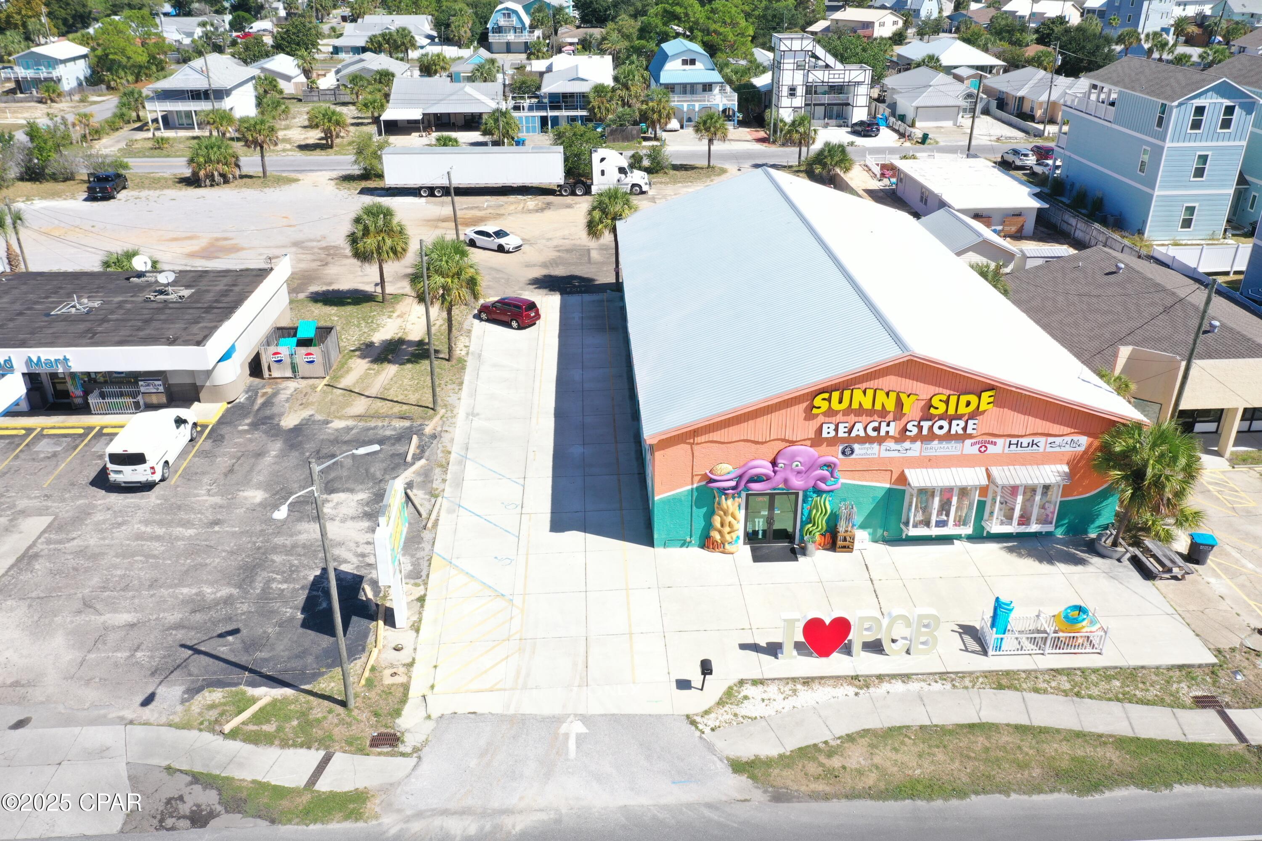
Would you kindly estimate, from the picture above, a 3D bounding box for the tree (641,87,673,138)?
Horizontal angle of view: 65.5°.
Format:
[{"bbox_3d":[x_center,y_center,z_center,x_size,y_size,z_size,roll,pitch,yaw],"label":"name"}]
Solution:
[{"bbox_3d":[2.835,-34.640,110.768,3.700,5.750,3.700,-2,27,-2],"label":"tree"}]

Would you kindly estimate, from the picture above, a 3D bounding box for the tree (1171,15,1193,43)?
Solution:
[{"bbox_3d":[108.415,-77.065,193.631,4.600,5.800,4.600,-2,27,-2],"label":"tree"}]

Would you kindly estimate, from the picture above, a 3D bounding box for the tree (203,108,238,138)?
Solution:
[{"bbox_3d":[-48.043,-34.645,114.794,4.100,3.400,4.100,-2,27,-2],"label":"tree"}]

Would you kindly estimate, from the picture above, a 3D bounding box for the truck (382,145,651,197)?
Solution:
[{"bbox_3d":[-10.244,-22.830,89.964,24.000,4.080,2.650,0,27,0],"label":"truck"}]

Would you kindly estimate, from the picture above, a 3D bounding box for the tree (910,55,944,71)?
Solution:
[{"bbox_3d":[44.290,-51.744,146.711,4.870,5.270,4.870,-1,27,-2],"label":"tree"}]

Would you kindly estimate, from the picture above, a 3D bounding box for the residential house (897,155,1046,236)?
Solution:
[{"bbox_3d":[28.212,-18.997,83.228,7.900,2.700,17.400,-2,27,-2],"label":"residential house"}]

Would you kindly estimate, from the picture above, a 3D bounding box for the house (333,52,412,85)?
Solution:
[{"bbox_3d":[-40.121,-53.880,151.891,11.500,4.200,18.700,-2,27,-2],"label":"house"}]

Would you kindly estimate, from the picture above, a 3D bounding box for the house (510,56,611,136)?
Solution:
[{"bbox_3d":[-8.309,-40.806,122.497,12.600,6.300,22.000,-2,27,-2],"label":"house"}]

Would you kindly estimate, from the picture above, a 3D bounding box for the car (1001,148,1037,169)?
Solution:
[{"bbox_3d":[39.252,-26.757,99.483,1.930,1.740,4.950,-2,27,-2],"label":"car"}]

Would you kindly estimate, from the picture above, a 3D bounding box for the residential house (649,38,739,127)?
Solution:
[{"bbox_3d":[7.542,-41.874,121.602,10.000,8.900,13.800,-1,27,-1],"label":"residential house"}]

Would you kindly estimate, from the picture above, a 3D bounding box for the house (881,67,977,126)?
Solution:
[{"bbox_3d":[39.720,-43.176,129.753,11.860,5.070,22.710,-1,27,-2],"label":"house"}]

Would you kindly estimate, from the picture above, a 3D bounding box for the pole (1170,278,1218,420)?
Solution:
[{"bbox_3d":[22.785,-1.335,40.426,0.300,9.400,0.300,-1,27,-3],"label":"pole"}]

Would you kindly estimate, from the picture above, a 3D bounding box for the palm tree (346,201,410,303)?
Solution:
[{"bbox_3d":[-16.160,-10.741,63.130,4.060,6.690,4.060,-1,27,-2],"label":"palm tree"}]

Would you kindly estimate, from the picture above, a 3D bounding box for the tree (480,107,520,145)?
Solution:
[{"bbox_3d":[-14.223,-32.339,108.121,4.200,4.250,4.200,-2,27,-2],"label":"tree"}]

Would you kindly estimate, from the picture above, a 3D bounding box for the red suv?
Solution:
[{"bbox_3d":[-7.629,-6.969,61.078,4.470,1.630,1.760,18,31,31],"label":"red suv"}]

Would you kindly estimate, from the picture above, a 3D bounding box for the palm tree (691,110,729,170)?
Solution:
[{"bbox_3d":[7.807,-27.920,97.448,3.610,5.650,3.610,-2,27,-2],"label":"palm tree"}]

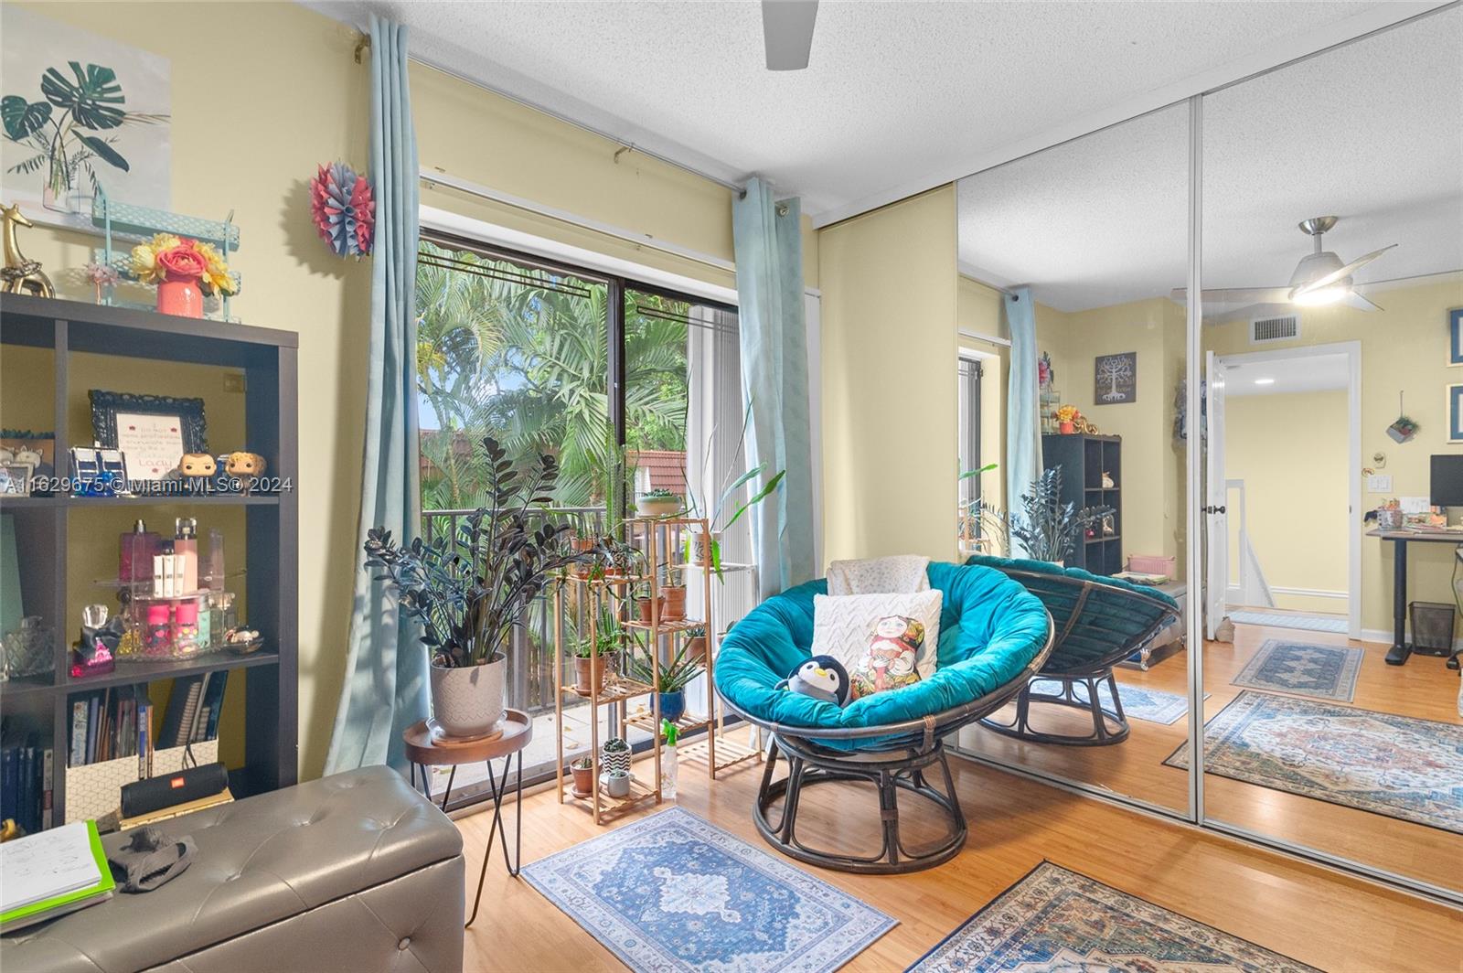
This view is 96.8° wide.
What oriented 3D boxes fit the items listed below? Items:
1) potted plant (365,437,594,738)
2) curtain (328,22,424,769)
[{"bbox_3d":[-0.680,0.258,1.733,0.580,0.790,0.560,0,0,-22],"label":"potted plant"},{"bbox_3d":[-1.036,-0.125,1.843,0.330,2.450,0.160,-1,0,-42],"label":"curtain"}]

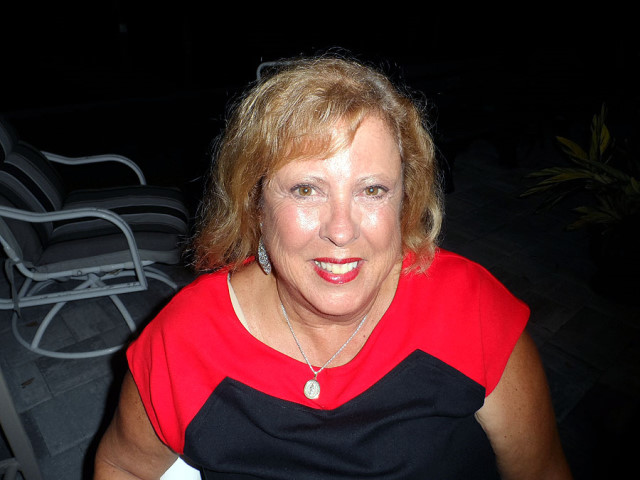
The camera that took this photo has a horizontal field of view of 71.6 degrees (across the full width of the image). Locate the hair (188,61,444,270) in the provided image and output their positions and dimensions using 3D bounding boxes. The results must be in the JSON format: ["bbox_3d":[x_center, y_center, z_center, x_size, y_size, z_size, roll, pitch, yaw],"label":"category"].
[{"bbox_3d":[-0.005,-0.090,0.525,0.265,0.260,0.235,-1,17,-7],"label":"hair"}]

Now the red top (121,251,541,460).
[{"bbox_3d":[0.010,0.122,0.575,0.460,0.235,0.255,1,23,-8],"label":"red top"}]

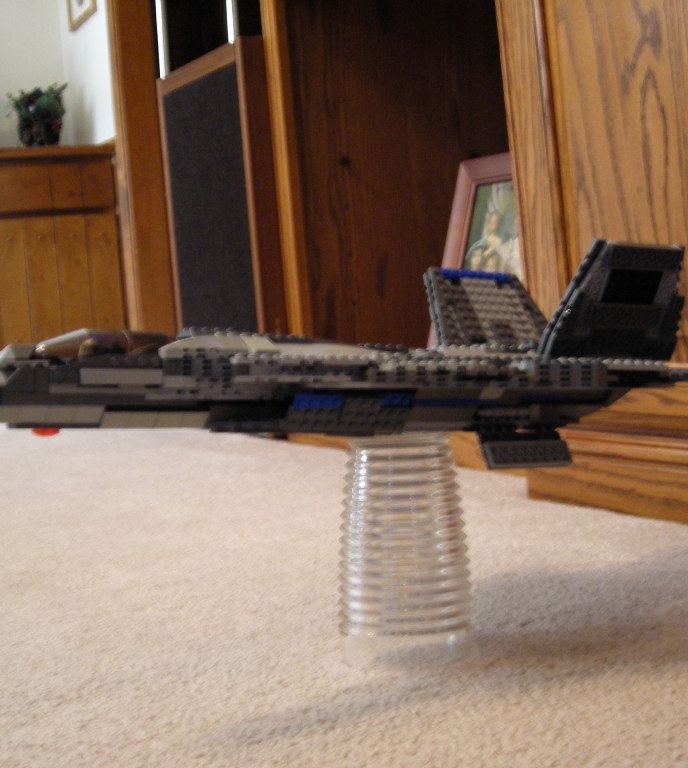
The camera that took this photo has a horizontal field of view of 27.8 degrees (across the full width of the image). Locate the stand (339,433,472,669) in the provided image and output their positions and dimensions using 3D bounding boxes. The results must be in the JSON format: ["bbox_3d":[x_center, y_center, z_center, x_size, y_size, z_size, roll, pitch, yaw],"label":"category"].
[{"bbox_3d":[0.036,0.095,0.835,0.081,0.129,0.081,-2,2,0],"label":"stand"}]

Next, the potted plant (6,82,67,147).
[{"bbox_3d":[-0.995,-0.871,4.500,0.190,0.205,0.150,-6,4,-8],"label":"potted plant"}]

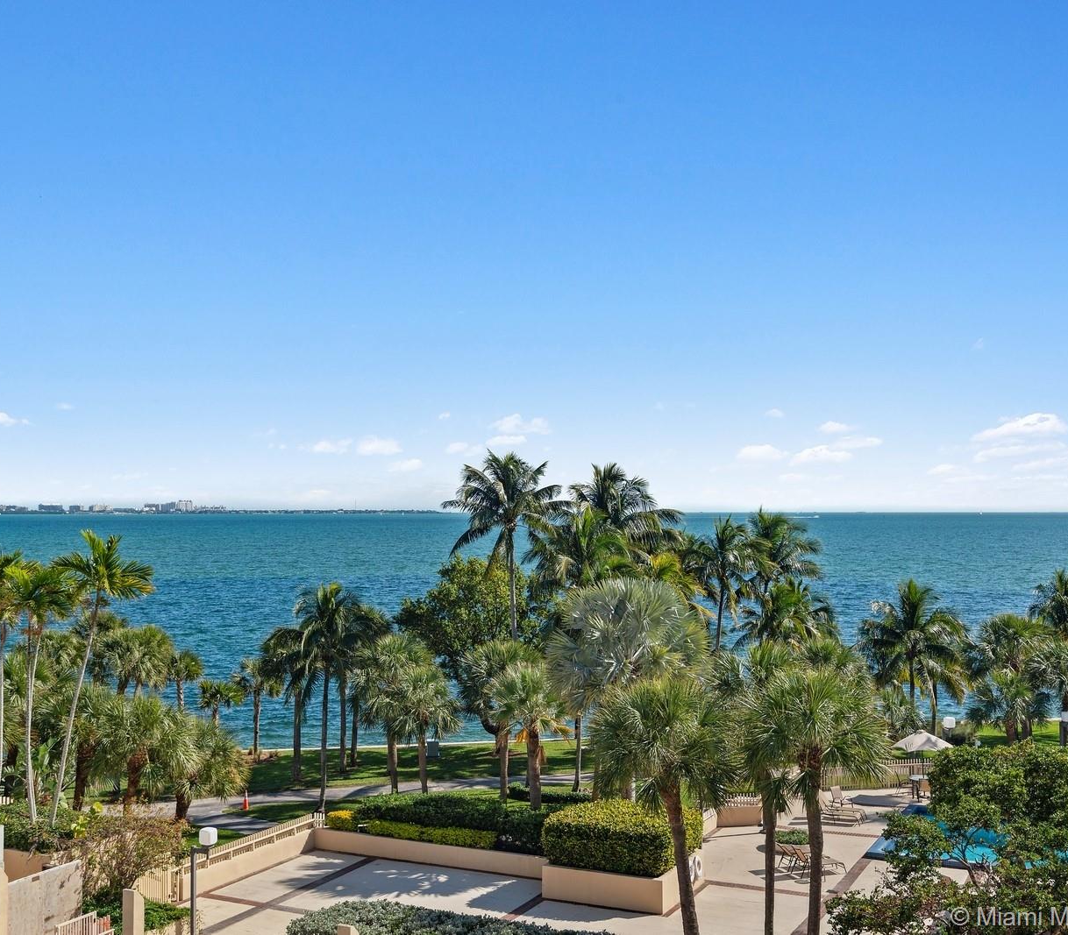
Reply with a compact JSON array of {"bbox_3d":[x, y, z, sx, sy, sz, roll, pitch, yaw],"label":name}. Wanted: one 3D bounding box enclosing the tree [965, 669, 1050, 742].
[{"bbox_3d":[23.983,12.213,68.635,4.330,4.100,4.100,0,-2,0],"label":"tree"}]

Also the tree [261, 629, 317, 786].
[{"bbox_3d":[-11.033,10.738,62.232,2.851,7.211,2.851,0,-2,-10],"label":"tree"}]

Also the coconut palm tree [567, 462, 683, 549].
[{"bbox_3d":[4.053,7.019,61.364,5.326,14.590,5.326,0,-2,4],"label":"coconut palm tree"}]

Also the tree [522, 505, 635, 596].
[{"bbox_3d":[1.959,8.004,60.380,4.950,12.560,4.950,0,-2,2],"label":"tree"}]

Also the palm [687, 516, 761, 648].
[{"bbox_3d":[9.566,8.200,69.000,4.000,11.470,4.000,0,-2,0],"label":"palm"}]

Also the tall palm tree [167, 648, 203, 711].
[{"bbox_3d":[-16.638,11.196,65.000,1.850,5.115,1.850,0,-2,0],"label":"tall palm tree"}]

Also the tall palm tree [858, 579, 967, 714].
[{"bbox_3d":[19.159,9.970,68.709,5.550,8.590,5.500,0,-2,0],"label":"tall palm tree"}]

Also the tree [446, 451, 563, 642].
[{"bbox_3d":[-1.330,6.763,60.418,5.438,15.043,5.438,0,-2,-1],"label":"tree"}]

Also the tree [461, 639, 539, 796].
[{"bbox_3d":[-1.348,10.180,55.000,3.300,6.625,3.300,0,-2,0],"label":"tree"}]

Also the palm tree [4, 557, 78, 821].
[{"bbox_3d":[-16.835,8.176,46.256,2.470,9.900,2.600,0,-2,0],"label":"palm tree"}]

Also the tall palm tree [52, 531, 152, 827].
[{"bbox_3d":[-14.743,7.635,46.274,3.660,10.980,3.300,0,-2,0],"label":"tall palm tree"}]

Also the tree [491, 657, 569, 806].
[{"bbox_3d":[-0.150,10.526,53.500,3.100,5.886,3.100,0,-2,0],"label":"tree"}]

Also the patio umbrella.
[{"bbox_3d":[15.492,11.773,54.300,2.400,2.660,2.400,0,-2,0],"label":"patio umbrella"}]

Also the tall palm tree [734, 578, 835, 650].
[{"bbox_3d":[12.726,9.942,68.710,5.100,8.650,5.200,0,-2,0],"label":"tall palm tree"}]

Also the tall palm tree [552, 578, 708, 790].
[{"bbox_3d":[3.622,8.685,51.500,5.800,8.974,5.800,0,-2,0],"label":"tall palm tree"}]

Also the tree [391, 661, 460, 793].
[{"bbox_3d":[-4.530,11.114,56.748,2.919,6.118,2.919,0,-2,-5],"label":"tree"}]

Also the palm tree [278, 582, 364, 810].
[{"bbox_3d":[-8.714,9.439,56.183,3.612,9.430,3.612,0,-2,-9],"label":"palm tree"}]

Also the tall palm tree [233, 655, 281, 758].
[{"bbox_3d":[-13.521,11.721,66.150,2.400,4.920,2.500,0,-2,0],"label":"tall palm tree"}]

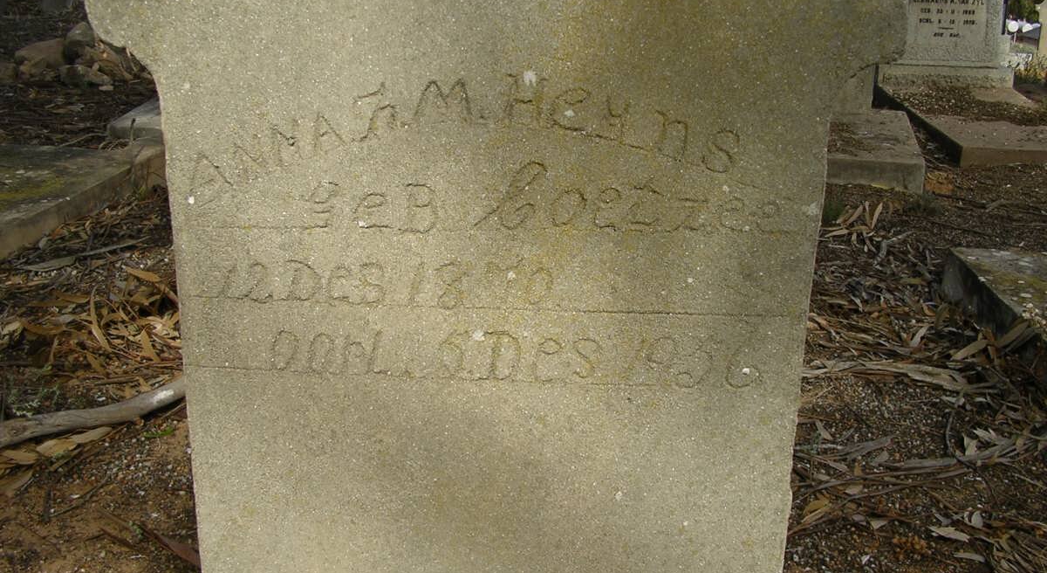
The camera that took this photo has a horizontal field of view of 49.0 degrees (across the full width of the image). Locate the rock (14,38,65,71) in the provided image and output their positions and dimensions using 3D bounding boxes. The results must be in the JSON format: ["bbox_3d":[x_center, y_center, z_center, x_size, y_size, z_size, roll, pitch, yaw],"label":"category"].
[{"bbox_3d":[-3.575,-1.715,8.509,0.390,0.250,0.290,1,19,3],"label":"rock"}]

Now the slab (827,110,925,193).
[{"bbox_3d":[1.663,-0.743,6.061,0.750,0.150,1.270,4,19,12],"label":"slab"}]

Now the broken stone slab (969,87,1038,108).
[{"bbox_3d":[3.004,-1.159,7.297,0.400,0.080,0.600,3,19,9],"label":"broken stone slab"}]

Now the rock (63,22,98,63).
[{"bbox_3d":[-2.907,-1.607,7.571,0.210,0.260,0.220,2,19,4],"label":"rock"}]

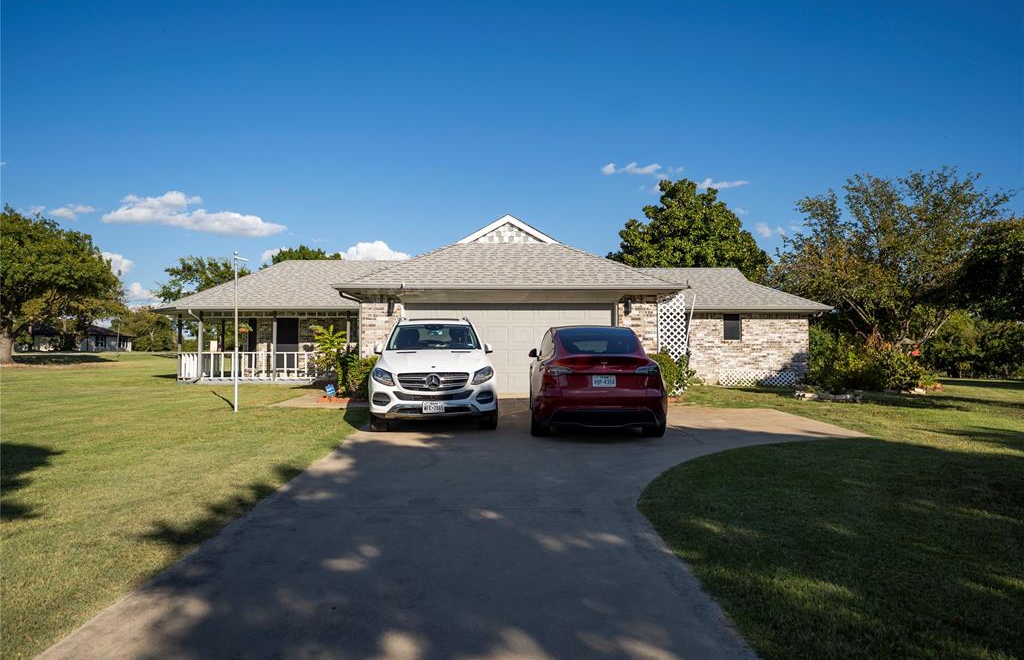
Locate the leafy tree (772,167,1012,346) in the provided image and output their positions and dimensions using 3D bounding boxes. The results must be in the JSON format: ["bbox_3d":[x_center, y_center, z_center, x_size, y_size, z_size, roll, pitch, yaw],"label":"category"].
[{"bbox_3d":[13.661,-2.023,24.534,8.600,7.600,8.000,0,-1,0],"label":"leafy tree"}]

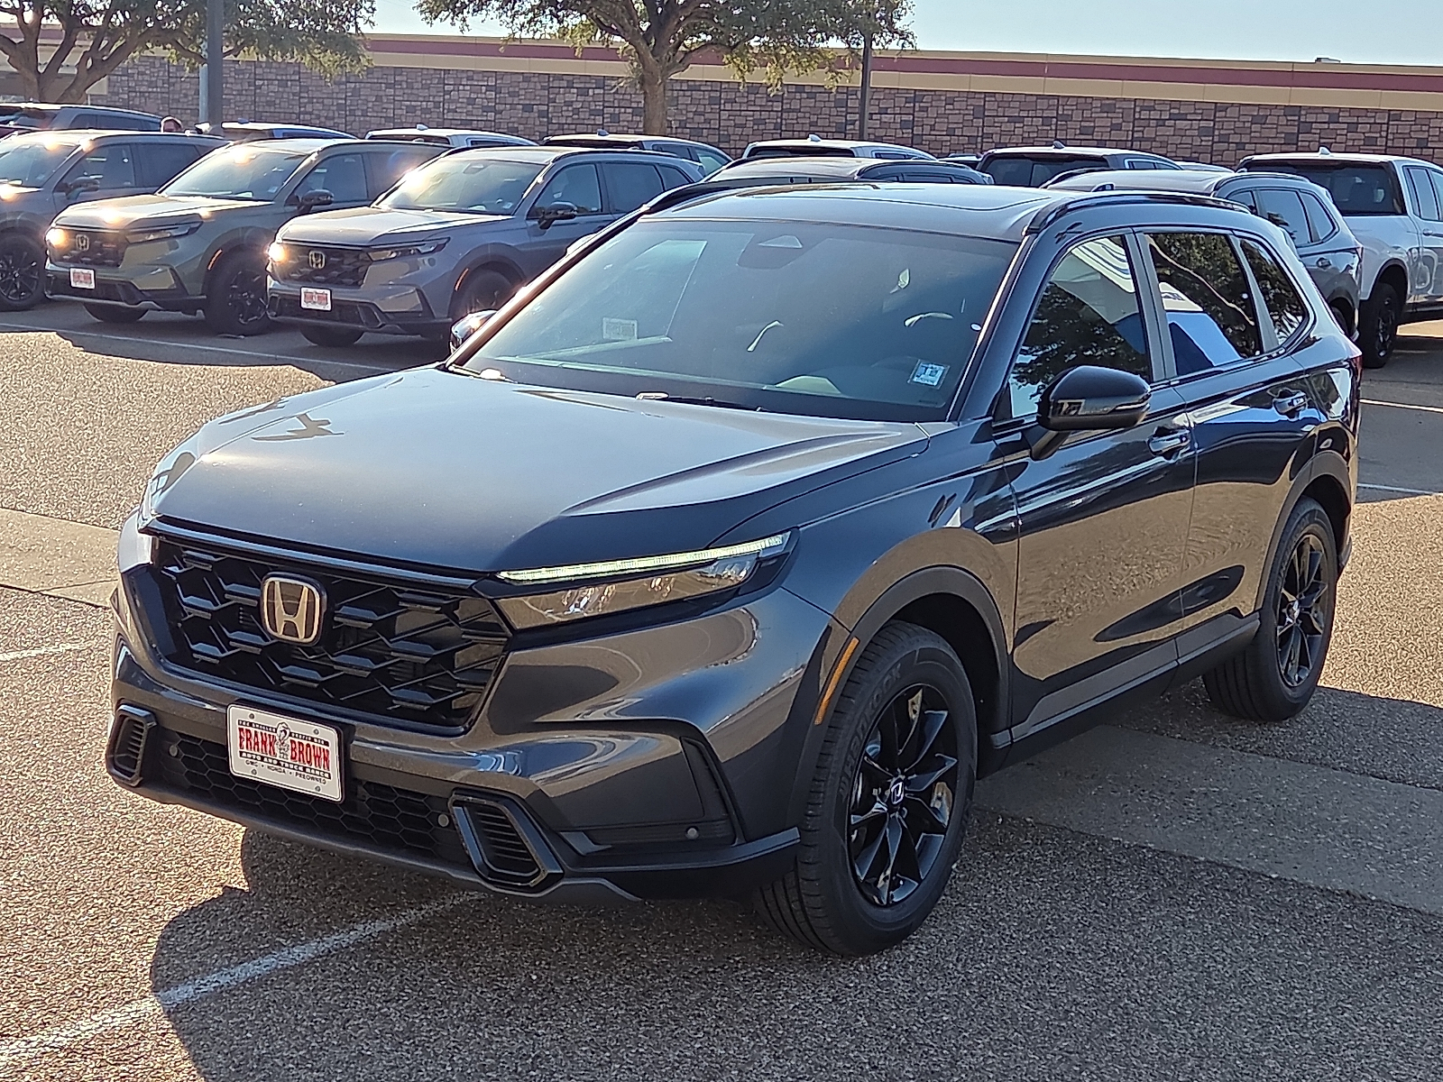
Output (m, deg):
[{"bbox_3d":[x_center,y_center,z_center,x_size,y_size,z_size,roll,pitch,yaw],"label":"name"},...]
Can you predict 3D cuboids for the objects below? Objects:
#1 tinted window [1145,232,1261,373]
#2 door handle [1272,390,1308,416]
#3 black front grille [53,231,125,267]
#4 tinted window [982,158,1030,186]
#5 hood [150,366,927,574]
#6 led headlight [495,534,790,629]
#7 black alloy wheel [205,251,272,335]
[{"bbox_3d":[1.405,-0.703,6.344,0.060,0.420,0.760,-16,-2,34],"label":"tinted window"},{"bbox_3d":[1.721,-0.416,6.550,0.060,0.060,0.230,8,11,32],"label":"door handle"},{"bbox_3d":[-5.265,-2.453,18.051,0.960,0.315,0.130,10,13,36],"label":"black front grille"},{"bbox_3d":[2.801,-3.578,21.500,0.600,0.420,0.090,9,4,35],"label":"tinted window"},{"bbox_3d":[-0.483,-0.179,4.869,1.540,0.250,1.320,9,16,32],"label":"hood"},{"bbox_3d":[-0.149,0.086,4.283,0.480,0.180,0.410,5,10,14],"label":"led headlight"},{"bbox_3d":[-4.085,-2.073,18.323,0.240,0.730,0.730,9,13,35],"label":"black alloy wheel"}]

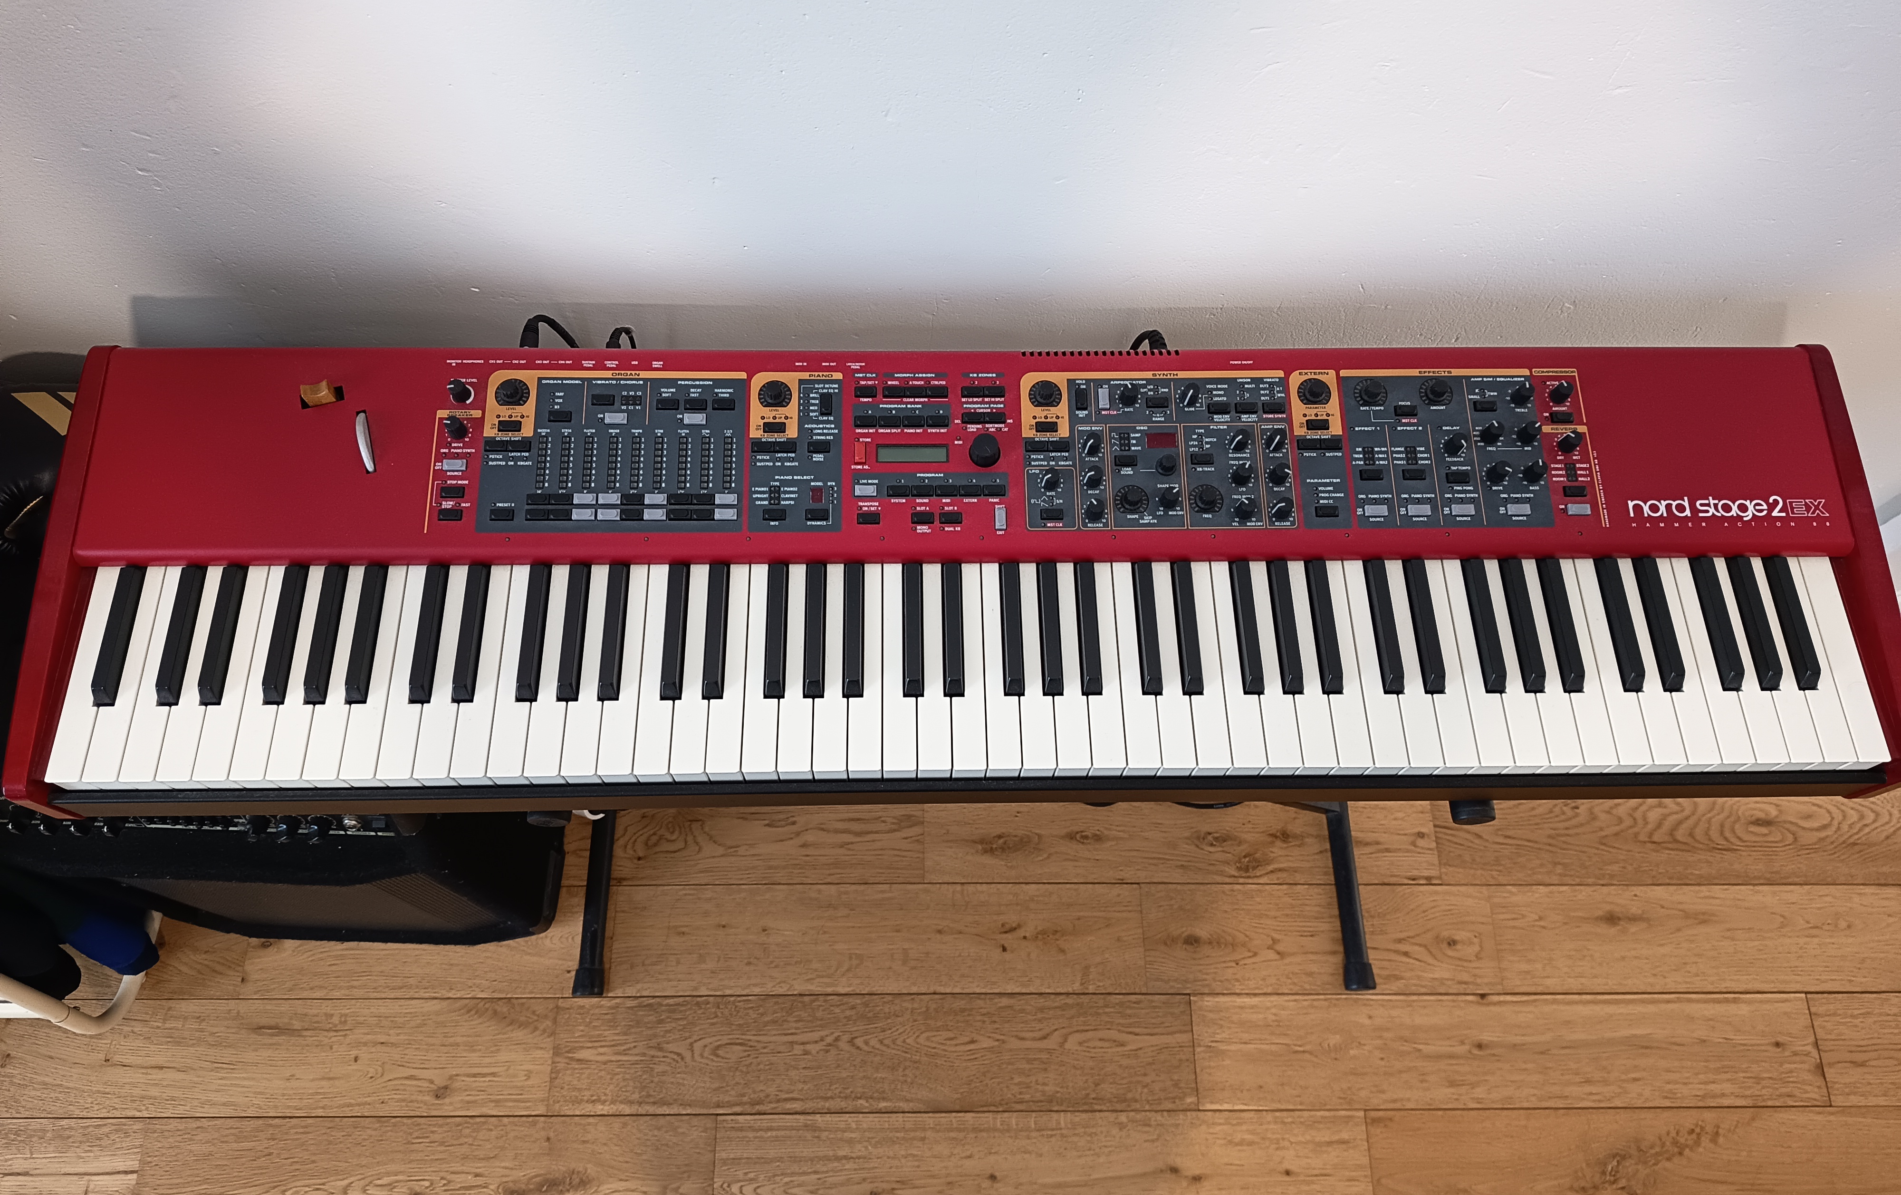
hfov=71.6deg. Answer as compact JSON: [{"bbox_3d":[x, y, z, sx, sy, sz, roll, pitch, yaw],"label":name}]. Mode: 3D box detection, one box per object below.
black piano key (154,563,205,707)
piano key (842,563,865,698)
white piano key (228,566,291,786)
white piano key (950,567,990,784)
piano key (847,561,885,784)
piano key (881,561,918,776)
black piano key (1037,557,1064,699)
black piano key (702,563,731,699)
[{"bbox_3d":[-0.523,0.025,0.893,0.013,0.013,0.099,0,67,-2],"label":"black piano key"},{"bbox_3d":[-0.066,0.021,0.902,0.013,0.013,0.098,0,67,-2],"label":"piano key"},{"bbox_3d":[-0.459,0.052,0.895,0.023,0.020,0.151,0,67,-2],"label":"white piano key"},{"bbox_3d":[0.011,0.049,0.909,0.023,0.020,0.151,0,67,-2],"label":"white piano key"},{"bbox_3d":[-0.058,0.049,0.907,0.023,0.020,0.151,0,67,-2],"label":"piano key"},{"bbox_3d":[-0.035,0.049,0.919,0.023,0.021,0.151,0,67,-2],"label":"piano key"},{"bbox_3d":[0.070,0.020,0.912,0.013,0.013,0.099,0,67,-2],"label":"black piano key"},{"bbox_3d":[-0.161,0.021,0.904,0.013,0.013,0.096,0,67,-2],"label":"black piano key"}]

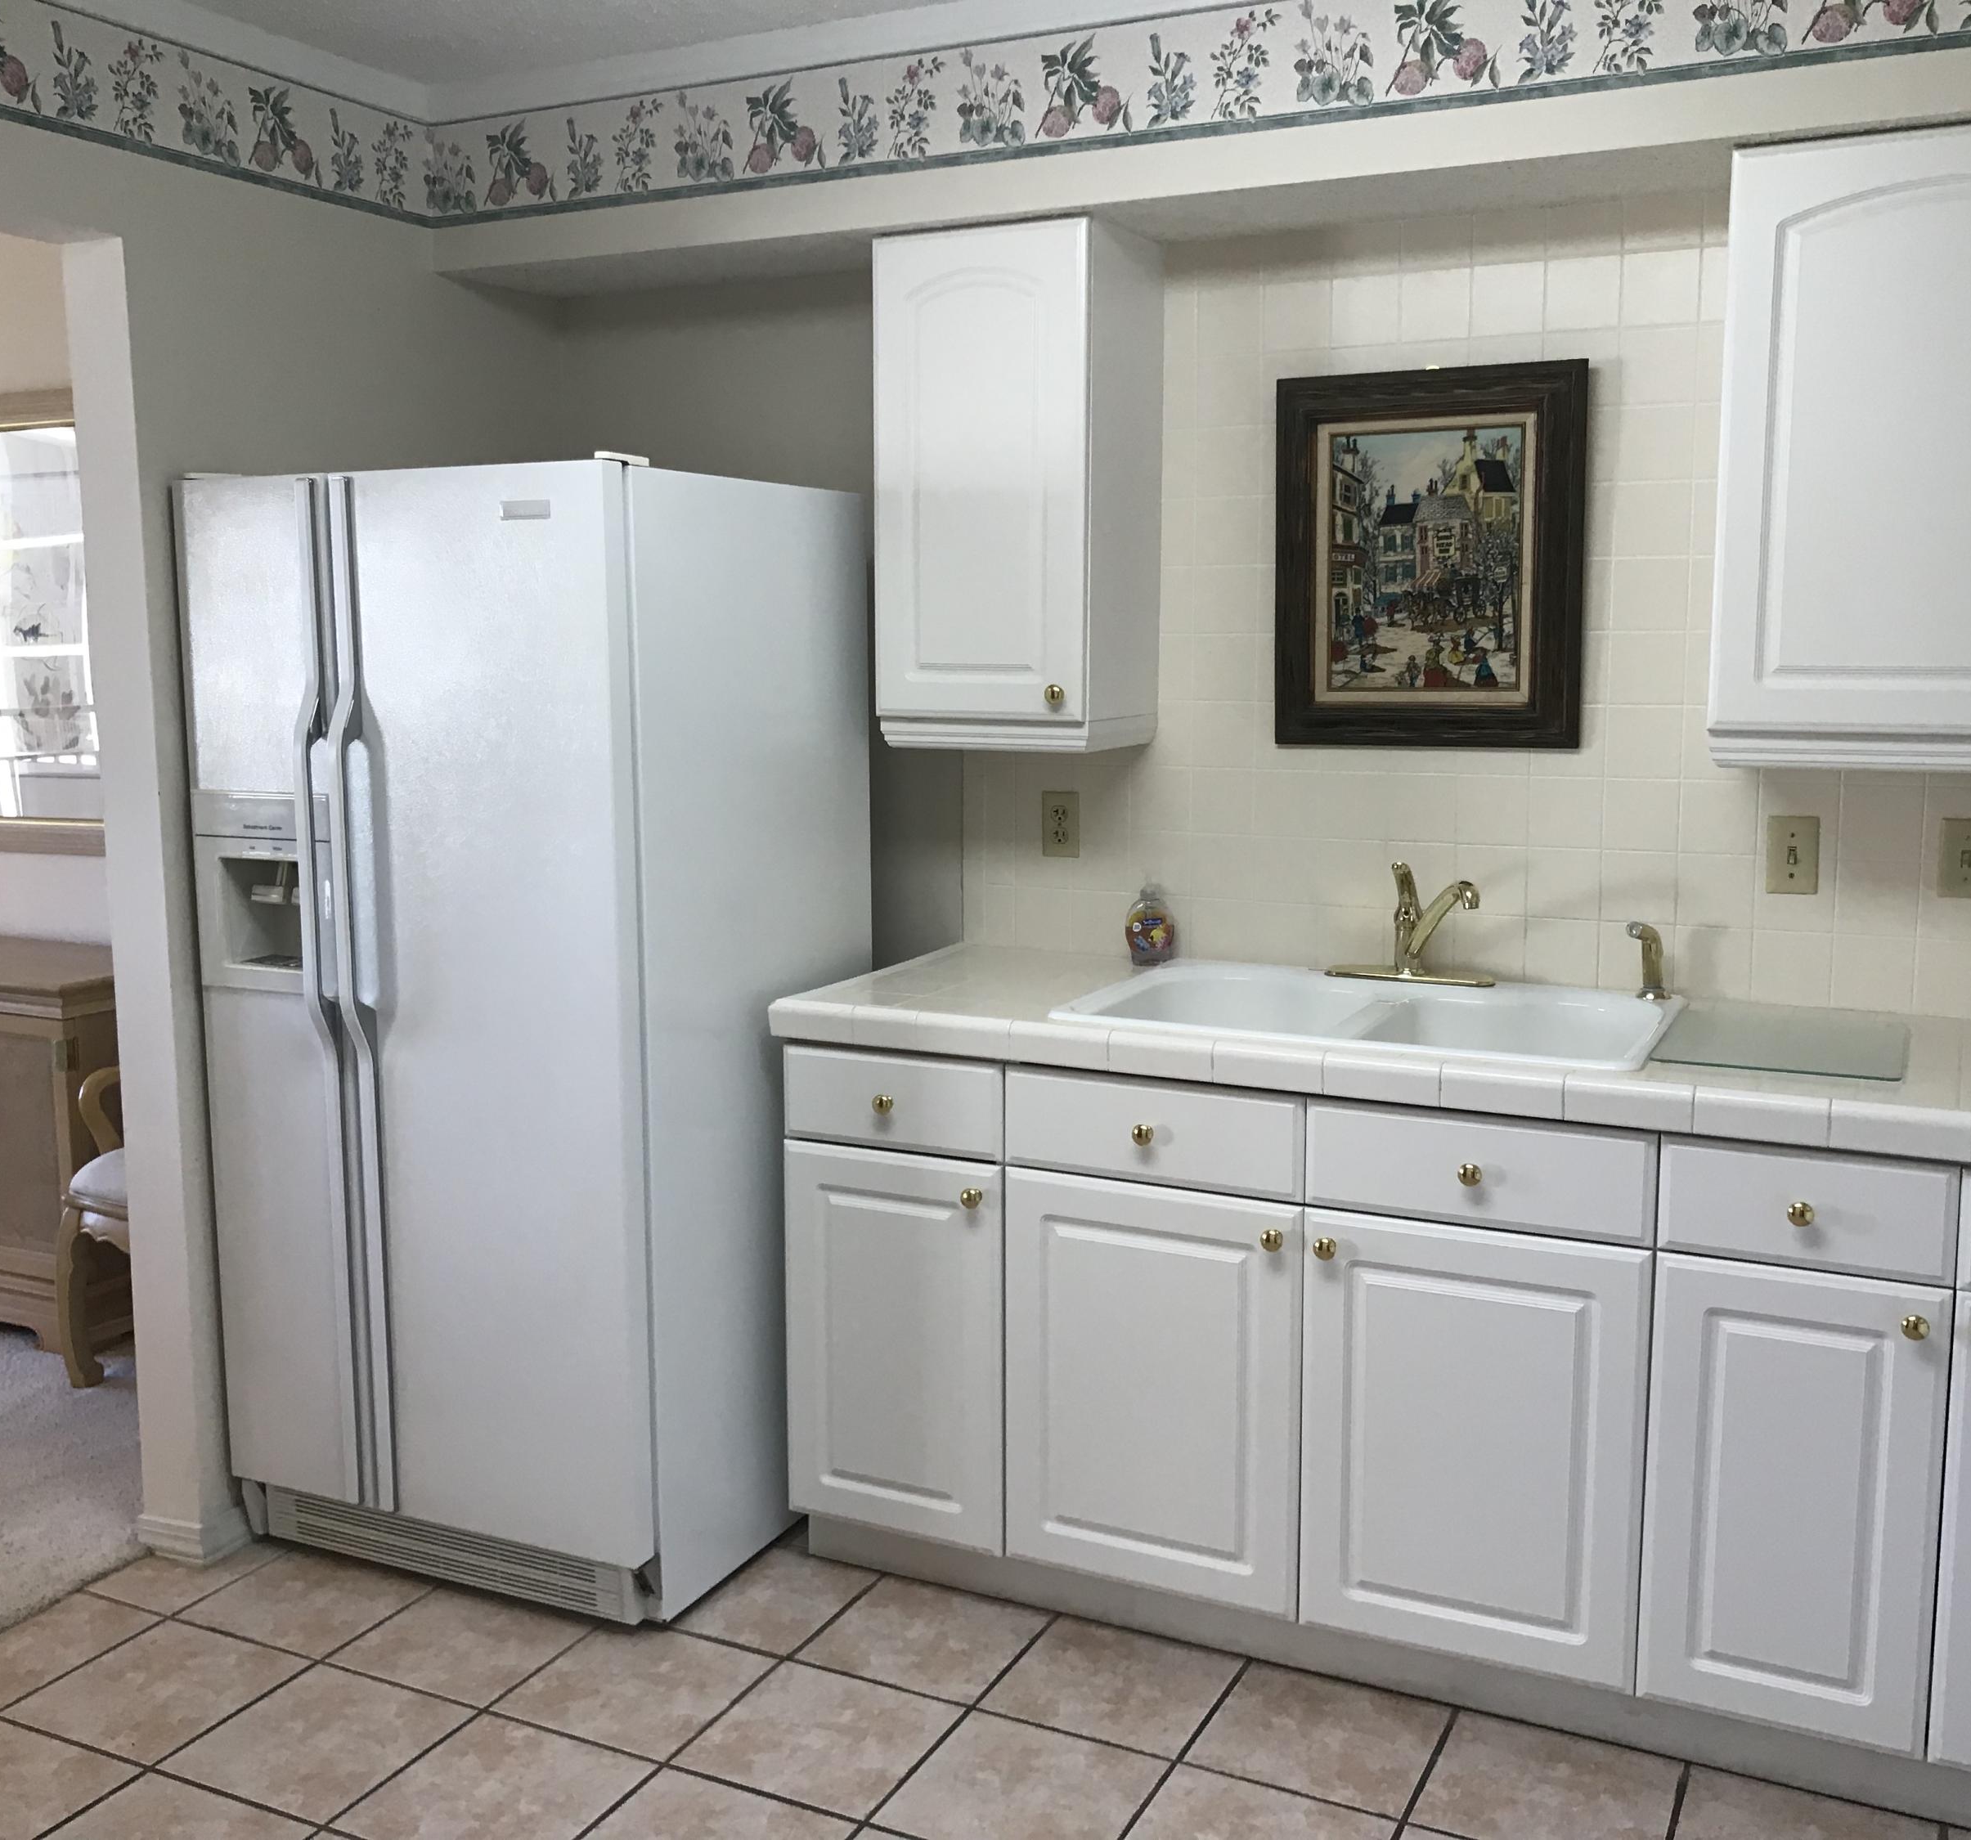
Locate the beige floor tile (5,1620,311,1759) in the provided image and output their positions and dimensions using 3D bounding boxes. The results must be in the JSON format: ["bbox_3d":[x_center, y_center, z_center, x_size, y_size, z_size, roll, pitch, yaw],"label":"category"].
[{"bbox_3d":[-1.193,1.119,2.874,0.300,0.010,0.300,4,9,26],"label":"beige floor tile"}]

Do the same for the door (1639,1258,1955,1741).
[{"bbox_3d":[1.010,0.727,2.490,0.340,0.603,0.025,4,9,26],"label":"door"}]

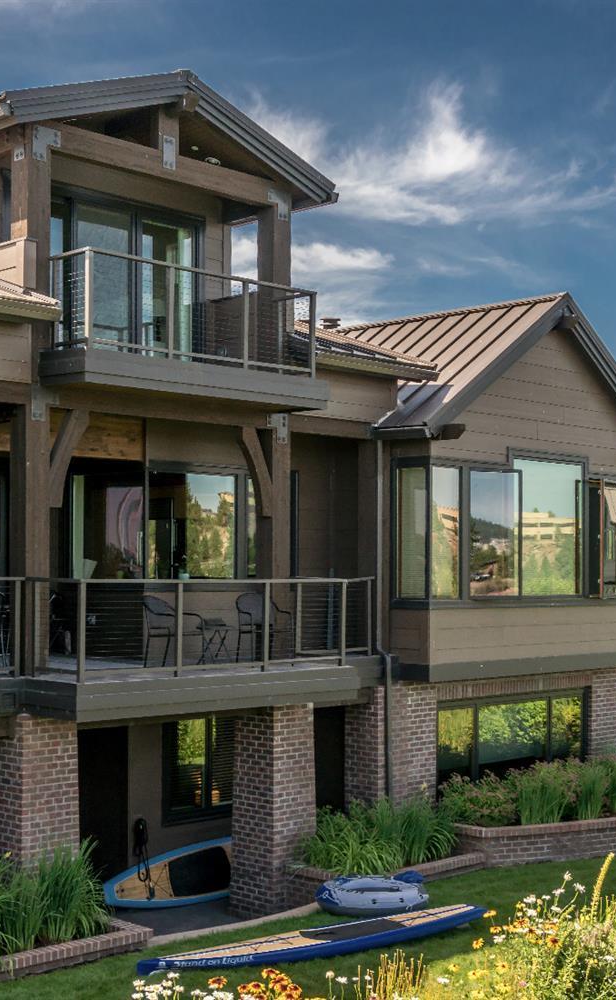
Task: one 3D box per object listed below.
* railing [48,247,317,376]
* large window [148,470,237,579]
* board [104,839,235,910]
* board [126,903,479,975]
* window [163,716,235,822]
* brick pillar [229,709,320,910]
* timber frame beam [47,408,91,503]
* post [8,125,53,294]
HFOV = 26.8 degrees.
[{"bbox_3d":[-1.350,-2.030,14.800,3.200,1.050,0.660,2,-3,-41],"label":"railing"},{"bbox_3d":[-1.528,0.361,17.177,1.515,1.495,0.099,3,-4,-42],"label":"large window"},{"bbox_3d":[-1.343,4.811,16.746,3.039,0.762,0.139,3,-4,-42],"label":"board"},{"bbox_3d":[0.185,4.740,13.900,4.100,0.220,0.700,1,-3,-27],"label":"board"},{"bbox_3d":[-1.360,3.510,16.700,1.320,1.380,0.120,2,-3,-42],"label":"window"},{"bbox_3d":[-0.438,3.869,16.629,0.792,2.653,0.841,3,-4,-42],"label":"brick pillar"},{"bbox_3d":[-2.743,-0.459,14.669,0.525,1.094,0.158,3,-4,-42],"label":"timber frame beam"},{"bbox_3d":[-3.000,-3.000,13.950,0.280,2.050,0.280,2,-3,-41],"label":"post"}]

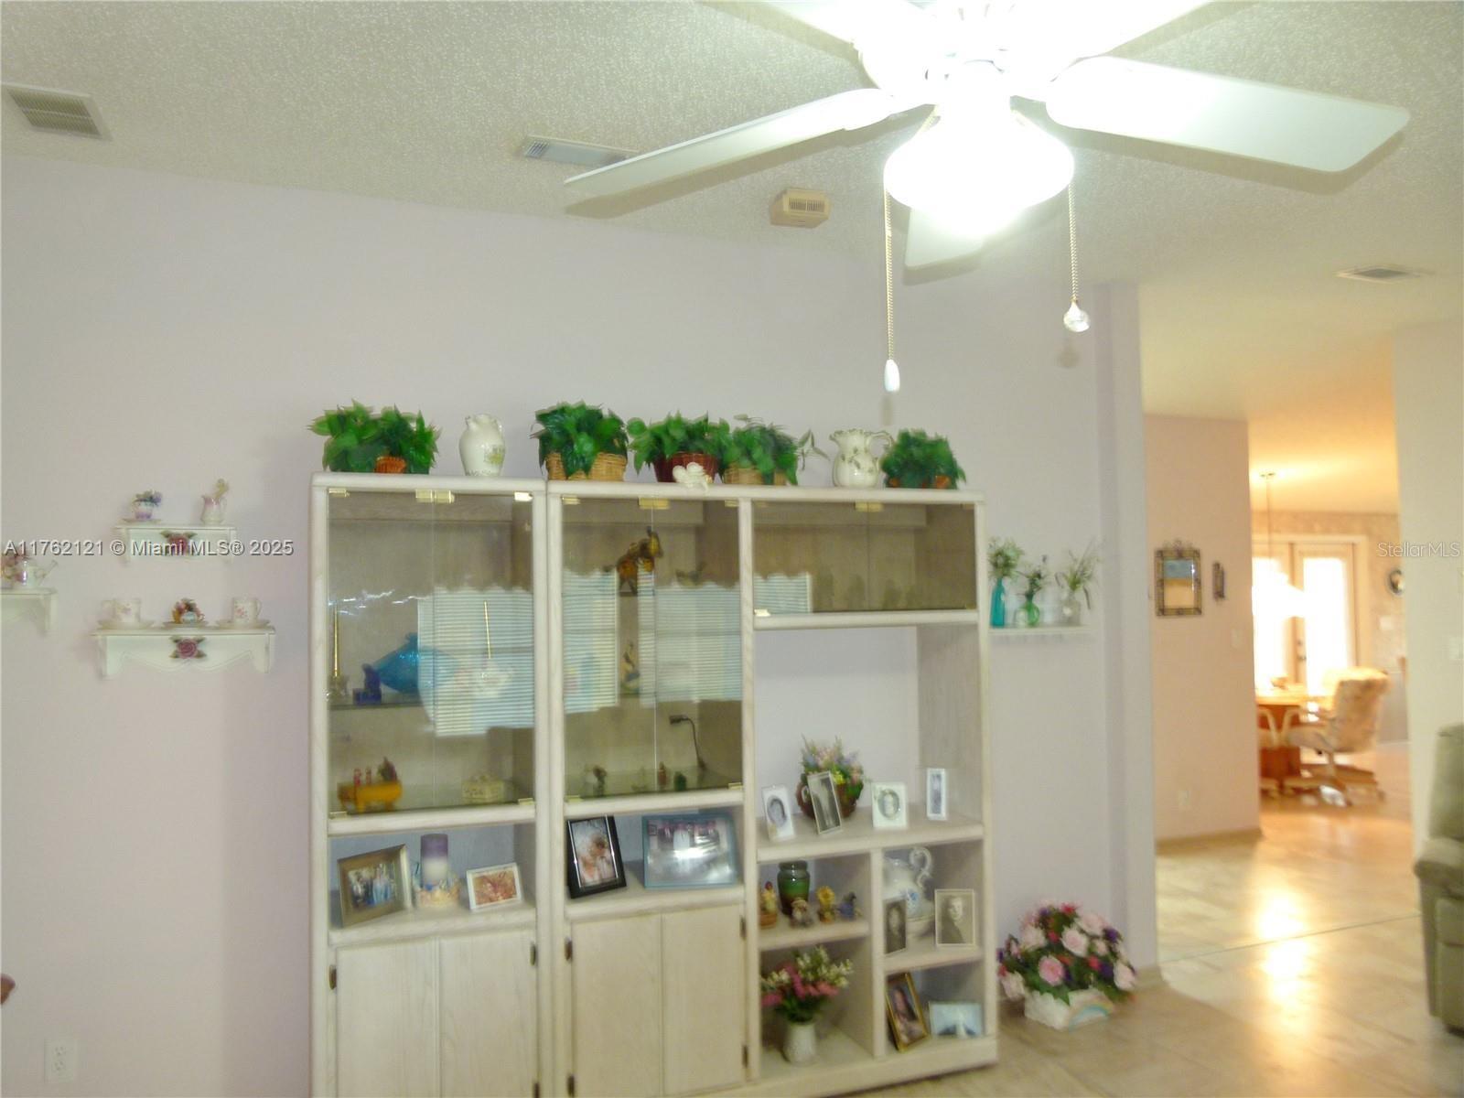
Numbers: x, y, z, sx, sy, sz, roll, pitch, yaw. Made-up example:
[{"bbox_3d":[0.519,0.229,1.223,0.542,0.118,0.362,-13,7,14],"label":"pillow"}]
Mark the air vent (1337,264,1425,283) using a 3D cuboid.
[{"bbox_3d":[2.459,-1.031,4.002,0.285,0.018,0.160,0,1,-22],"label":"air vent"}]

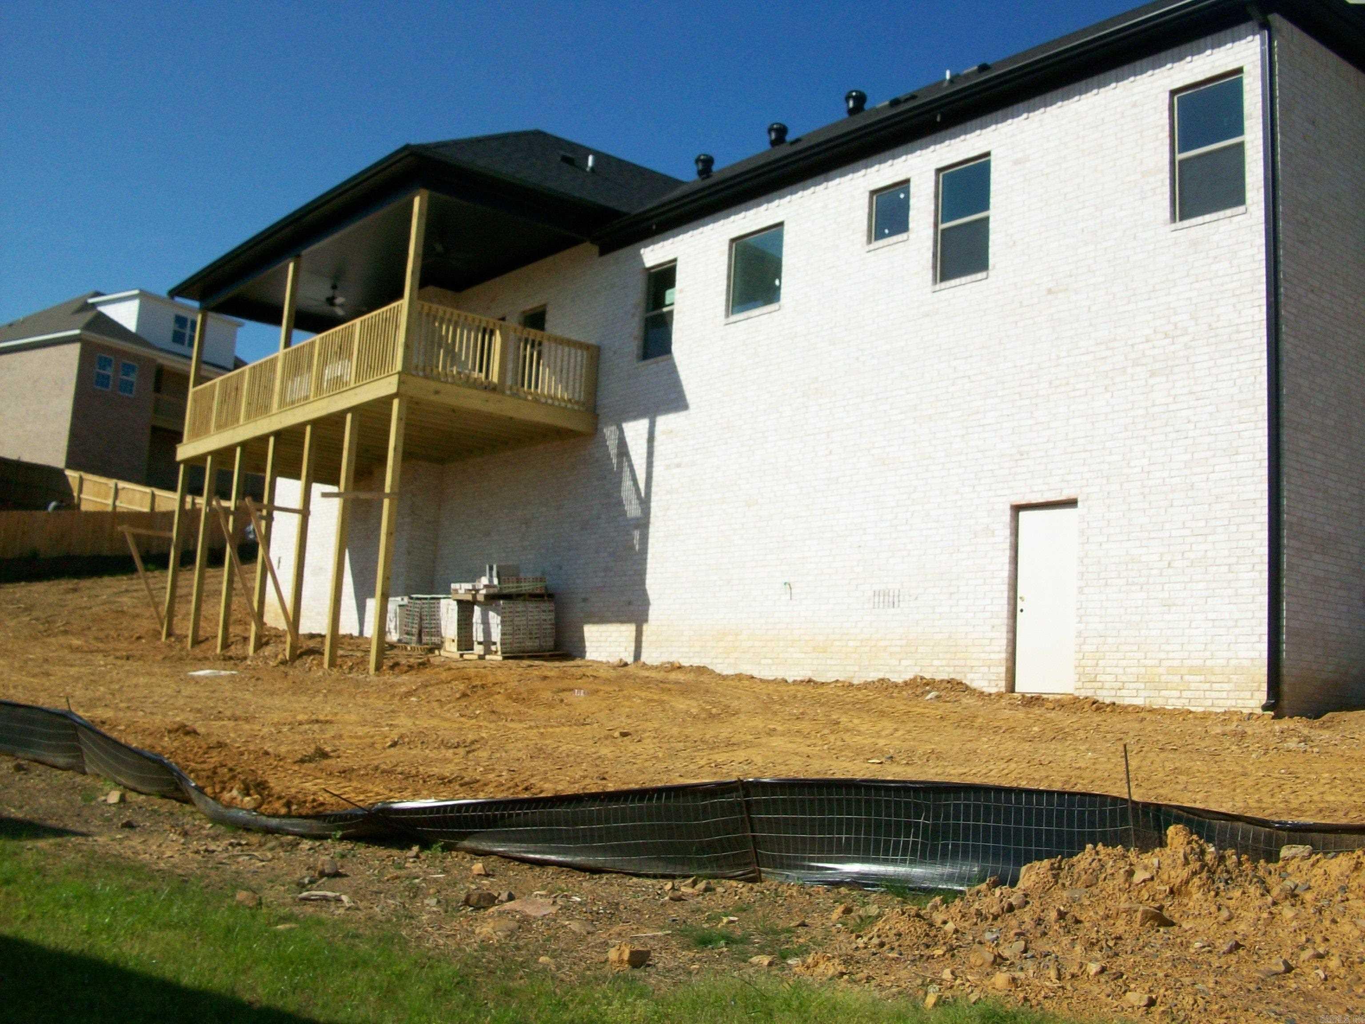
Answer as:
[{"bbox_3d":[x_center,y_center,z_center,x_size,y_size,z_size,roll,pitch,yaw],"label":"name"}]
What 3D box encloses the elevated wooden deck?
[{"bbox_3d":[-5.755,-1.835,24.288,3.541,1.428,9.622,10,-10,-39],"label":"elevated wooden deck"}]

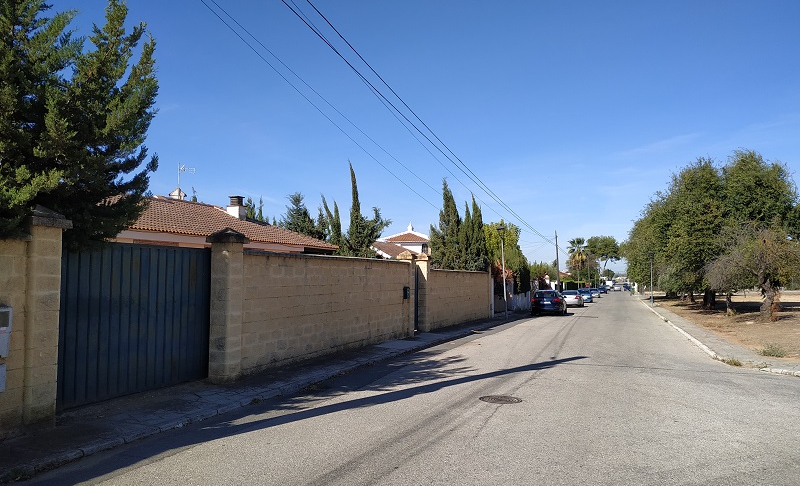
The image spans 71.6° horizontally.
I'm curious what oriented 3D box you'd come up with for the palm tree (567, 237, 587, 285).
[{"bbox_3d":[27.993,3.623,87.975,3.200,9.022,3.200,-2,-5,22],"label":"palm tree"}]

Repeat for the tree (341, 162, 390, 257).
[{"bbox_3d":[-1.187,0.073,18.546,1.800,5.742,1.800,-2,-5,22],"label":"tree"}]

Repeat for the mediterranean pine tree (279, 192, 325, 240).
[{"bbox_3d":[-5.444,0.463,30.049,2.900,6.680,2.900,-2,-5,22],"label":"mediterranean pine tree"}]

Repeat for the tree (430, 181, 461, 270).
[{"bbox_3d":[1.849,0.294,22.541,1.500,5.897,1.500,-2,-5,22],"label":"tree"}]

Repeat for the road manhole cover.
[{"bbox_3d":[1.464,2.284,8.081,0.620,0.030,0.620,0,-4,0],"label":"road manhole cover"}]

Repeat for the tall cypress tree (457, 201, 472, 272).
[{"bbox_3d":[2.930,0.767,24.812,0.950,5.292,0.950,-2,-5,22],"label":"tall cypress tree"}]

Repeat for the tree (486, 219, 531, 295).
[{"bbox_3d":[6.394,1.336,32.992,2.900,5.379,2.900,-2,-5,22],"label":"tree"}]

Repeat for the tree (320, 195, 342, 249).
[{"bbox_3d":[-2.967,0.592,24.023,1.150,5.524,1.150,-2,-5,22],"label":"tree"}]

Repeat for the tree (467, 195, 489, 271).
[{"bbox_3d":[3.679,0.550,26.332,1.200,5.952,1.200,-2,-5,22],"label":"tree"}]

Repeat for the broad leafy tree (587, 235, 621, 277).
[{"bbox_3d":[45.860,4.593,125.006,7.800,12.613,7.800,-2,-5,22],"label":"broad leafy tree"}]

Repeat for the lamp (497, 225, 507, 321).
[{"bbox_3d":[4.604,1.286,24.673,0.420,4.196,0.420,-2,-5,22],"label":"lamp"}]

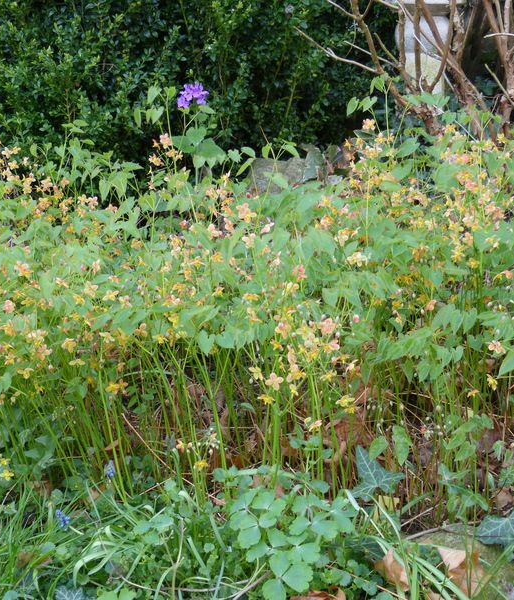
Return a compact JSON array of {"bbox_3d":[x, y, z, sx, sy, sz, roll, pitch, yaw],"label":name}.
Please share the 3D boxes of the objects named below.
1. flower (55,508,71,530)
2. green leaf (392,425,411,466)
[{"bbox_3d":[-0.255,0.289,1.280,0.016,0.028,0.016,-28,17,-16],"label":"flower"},{"bbox_3d":[0.198,0.199,1.330,0.025,0.056,0.012,-5,18,8],"label":"green leaf"}]

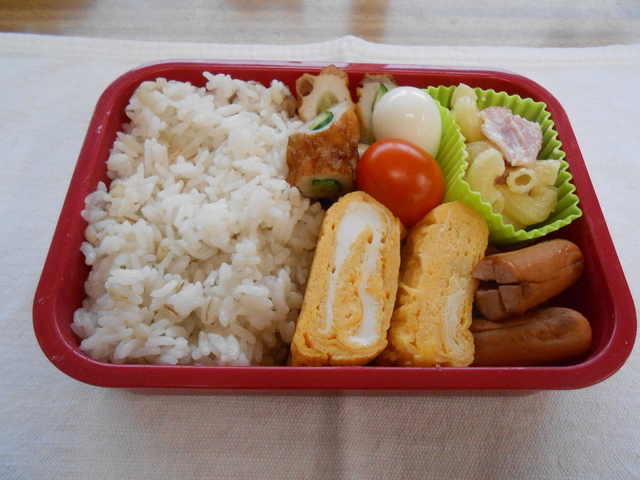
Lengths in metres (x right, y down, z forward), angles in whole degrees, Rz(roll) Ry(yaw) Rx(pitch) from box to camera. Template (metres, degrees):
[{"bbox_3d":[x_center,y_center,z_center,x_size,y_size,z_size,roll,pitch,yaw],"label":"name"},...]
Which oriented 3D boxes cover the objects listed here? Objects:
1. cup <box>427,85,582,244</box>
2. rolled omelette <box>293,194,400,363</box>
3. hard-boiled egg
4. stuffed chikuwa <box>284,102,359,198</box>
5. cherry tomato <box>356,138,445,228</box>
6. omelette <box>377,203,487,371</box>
[{"bbox_3d":[0.066,-0.022,0.188,0.049,0.033,0.064,1,60,-2],"label":"cup"},{"bbox_3d":[0.010,0.019,0.167,0.027,0.032,0.057,9,60,3],"label":"rolled omelette"},{"bbox_3d":[0.034,-0.046,0.191,0.028,0.032,0.028,1,60,-2],"label":"hard-boiled egg"},{"bbox_3d":[0.001,-0.034,0.182,0.025,0.025,0.037,3,72,0],"label":"stuffed chikuwa"},{"bbox_3d":[0.029,-0.021,0.176,0.032,0.030,0.031,1,60,-2],"label":"cherry tomato"},{"bbox_3d":[0.041,0.019,0.168,0.026,0.032,0.057,10,60,4],"label":"omelette"}]

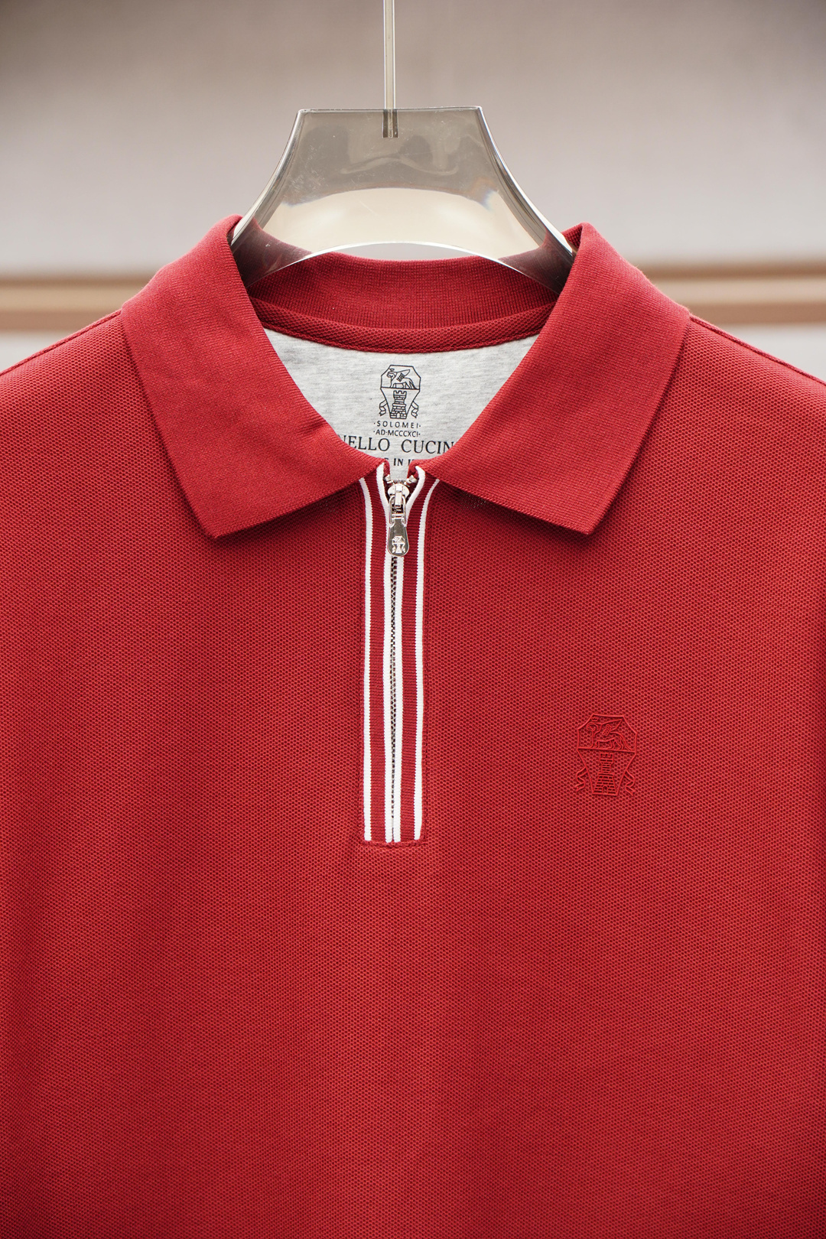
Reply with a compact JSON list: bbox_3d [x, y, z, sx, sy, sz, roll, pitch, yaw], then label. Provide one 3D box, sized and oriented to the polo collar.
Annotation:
[{"bbox_3d":[-0.004,-0.107,1.520,0.249,0.143,0.130,0,2,0],"label":"polo collar"}]

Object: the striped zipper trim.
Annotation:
[{"bbox_3d":[-0.006,0.015,1.480,0.033,0.164,0.020,0,-3,0],"label":"striped zipper trim"}]

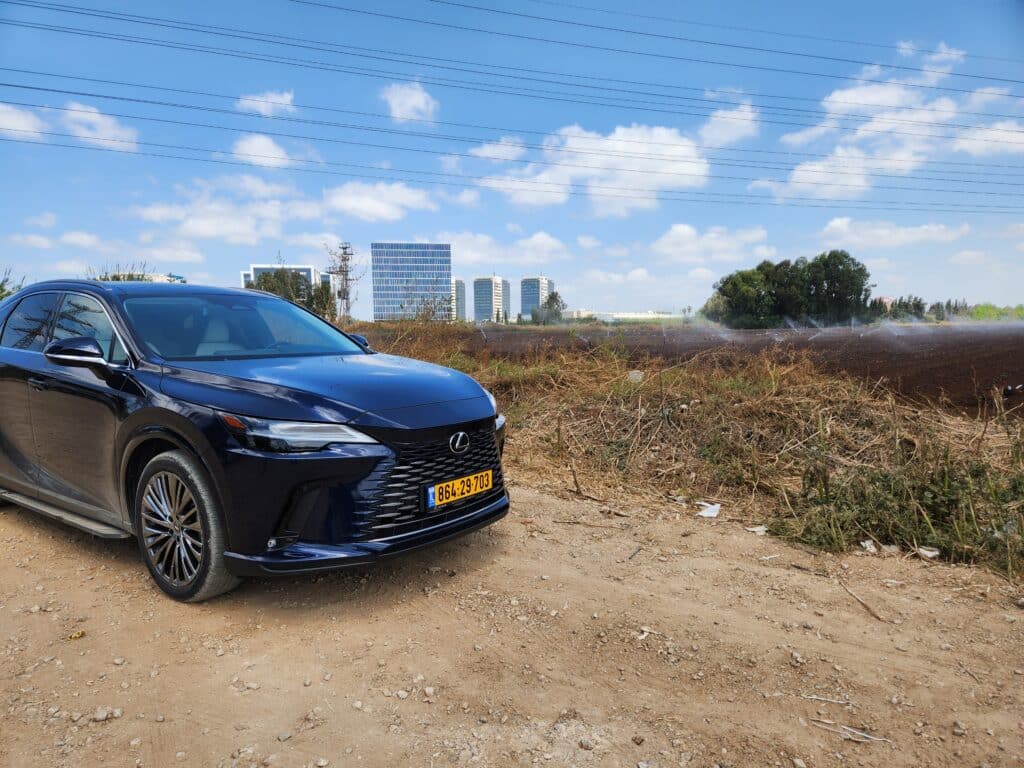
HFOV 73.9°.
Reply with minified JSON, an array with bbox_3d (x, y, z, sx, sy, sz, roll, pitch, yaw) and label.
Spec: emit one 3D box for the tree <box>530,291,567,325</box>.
[{"bbox_3d":[14.980,-31.380,283.330,14.120,14.290,15.000,0,5,0],"label":"tree"}]

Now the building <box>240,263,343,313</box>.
[{"bbox_3d":[-88.130,-34.760,272.980,30.430,22.890,30.000,-1,5,-7],"label":"building"}]

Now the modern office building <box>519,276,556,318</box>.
[{"bbox_3d":[32.960,-104.760,859.060,27.880,56.790,42.000,2,6,24],"label":"modern office building"}]

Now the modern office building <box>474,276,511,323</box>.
[{"bbox_3d":[-24.070,-104.130,854.090,29.590,56.440,42.000,2,6,24],"label":"modern office building"}]

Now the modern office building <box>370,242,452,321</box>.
[{"bbox_3d":[-56.840,-56.340,390.510,43.530,44.710,28.000,-1,5,-7],"label":"modern office building"}]

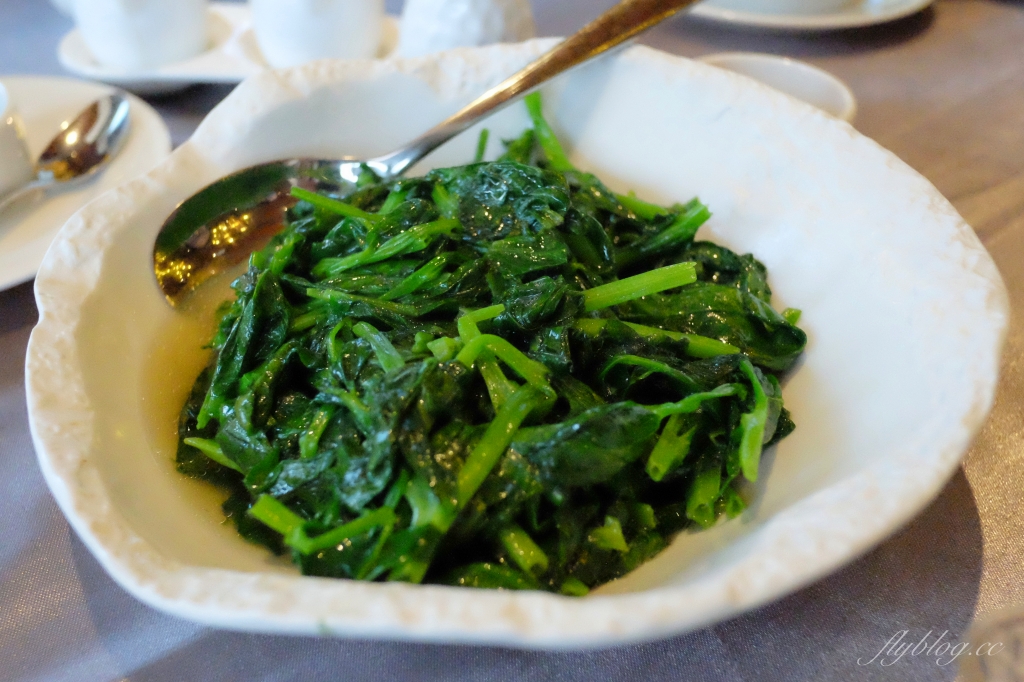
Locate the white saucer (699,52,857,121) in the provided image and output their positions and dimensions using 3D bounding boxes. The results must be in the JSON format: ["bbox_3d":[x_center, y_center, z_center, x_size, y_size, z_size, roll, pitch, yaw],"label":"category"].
[{"bbox_3d":[0.127,-0.119,0.398,0.094,0.020,0.094,1,44,-1],"label":"white saucer"}]

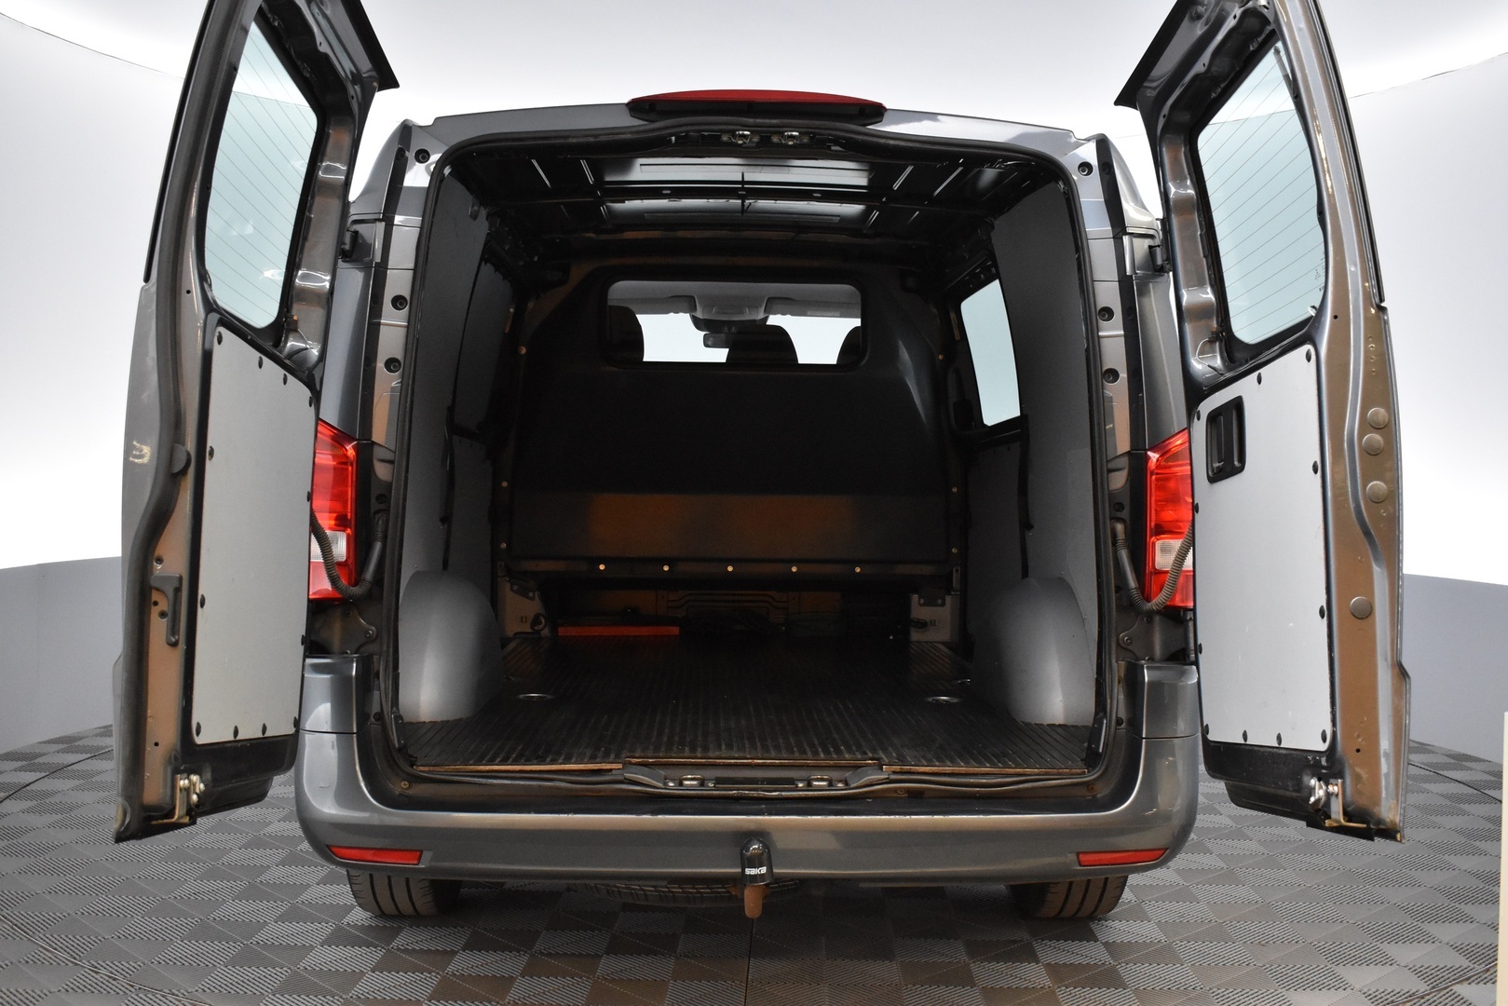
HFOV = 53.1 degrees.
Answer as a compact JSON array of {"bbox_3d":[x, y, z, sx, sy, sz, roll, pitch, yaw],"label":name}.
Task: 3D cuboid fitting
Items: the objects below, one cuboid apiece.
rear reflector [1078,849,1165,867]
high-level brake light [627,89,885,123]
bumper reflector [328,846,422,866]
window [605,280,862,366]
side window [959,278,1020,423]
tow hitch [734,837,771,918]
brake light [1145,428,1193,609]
[{"bbox_3d":[0.685,0.663,2.810,0.172,0.034,0.035,0,1,-18],"label":"rear reflector"},{"bbox_3d":[0.005,-0.798,3.030,0.515,0.058,0.085,1,1,-2],"label":"high-level brake light"},{"bbox_3d":[-0.696,0.649,2.770,0.176,0.034,0.035,1,1,14],"label":"bumper reflector"},{"bbox_3d":[-0.070,-0.608,5.100,0.870,0.290,0.040,1,1,-2],"label":"window"},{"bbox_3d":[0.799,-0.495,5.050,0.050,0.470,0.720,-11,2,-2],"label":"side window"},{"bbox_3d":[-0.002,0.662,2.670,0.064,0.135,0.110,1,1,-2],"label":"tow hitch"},{"bbox_3d":[0.834,0.027,2.985,0.150,0.375,0.160,1,1,-10],"label":"brake light"}]

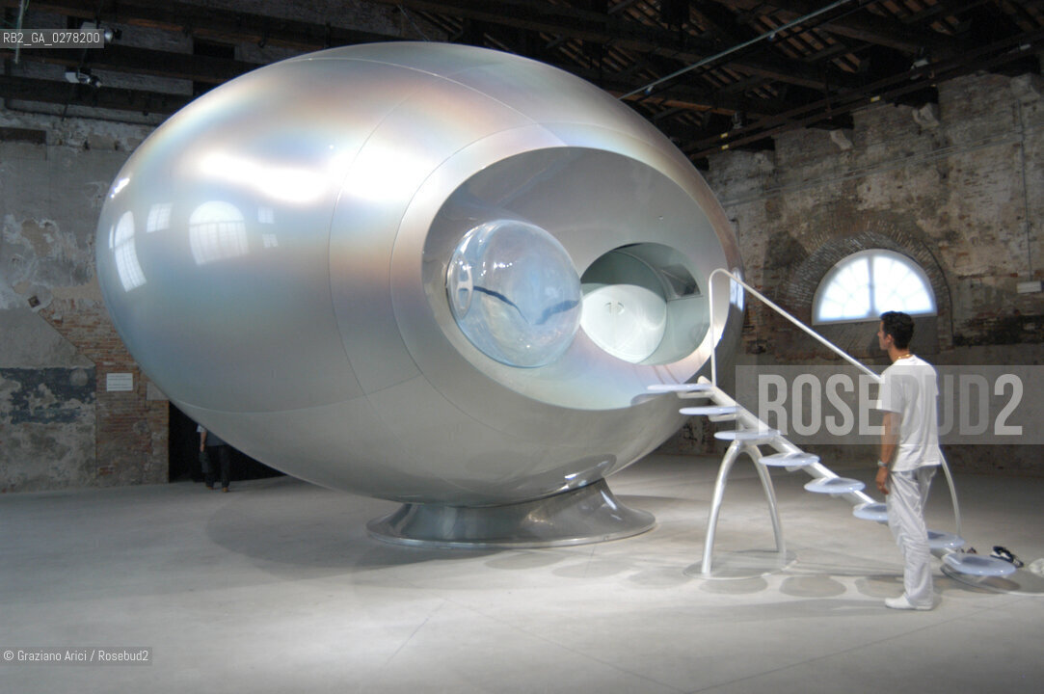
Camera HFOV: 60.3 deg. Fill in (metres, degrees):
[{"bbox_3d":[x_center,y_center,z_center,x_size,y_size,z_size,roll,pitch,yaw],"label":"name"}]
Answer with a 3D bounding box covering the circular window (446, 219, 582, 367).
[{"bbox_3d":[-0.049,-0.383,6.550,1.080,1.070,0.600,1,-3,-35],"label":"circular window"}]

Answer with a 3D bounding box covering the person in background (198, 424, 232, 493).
[{"bbox_3d":[-4.439,1.313,12.974,0.480,1.500,0.320,0,-3,-20],"label":"person in background"}]

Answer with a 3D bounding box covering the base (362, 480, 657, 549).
[{"bbox_3d":[-0.139,1.572,9.120,2.856,0.460,2.856,-1,-3,0],"label":"base"}]

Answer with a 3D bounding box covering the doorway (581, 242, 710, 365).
[{"bbox_3d":[0.986,-0.351,7.350,1.250,1.020,0.300,0,-3,-32],"label":"doorway"}]

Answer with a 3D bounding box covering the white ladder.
[{"bbox_3d":[2.253,0.482,6.552,2.650,2.300,1.050,-3,-3,29],"label":"white ladder"}]

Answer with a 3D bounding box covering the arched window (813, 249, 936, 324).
[{"bbox_3d":[5.662,-1.015,14.637,0.150,1.153,2.228,1,-3,-36],"label":"arched window"}]

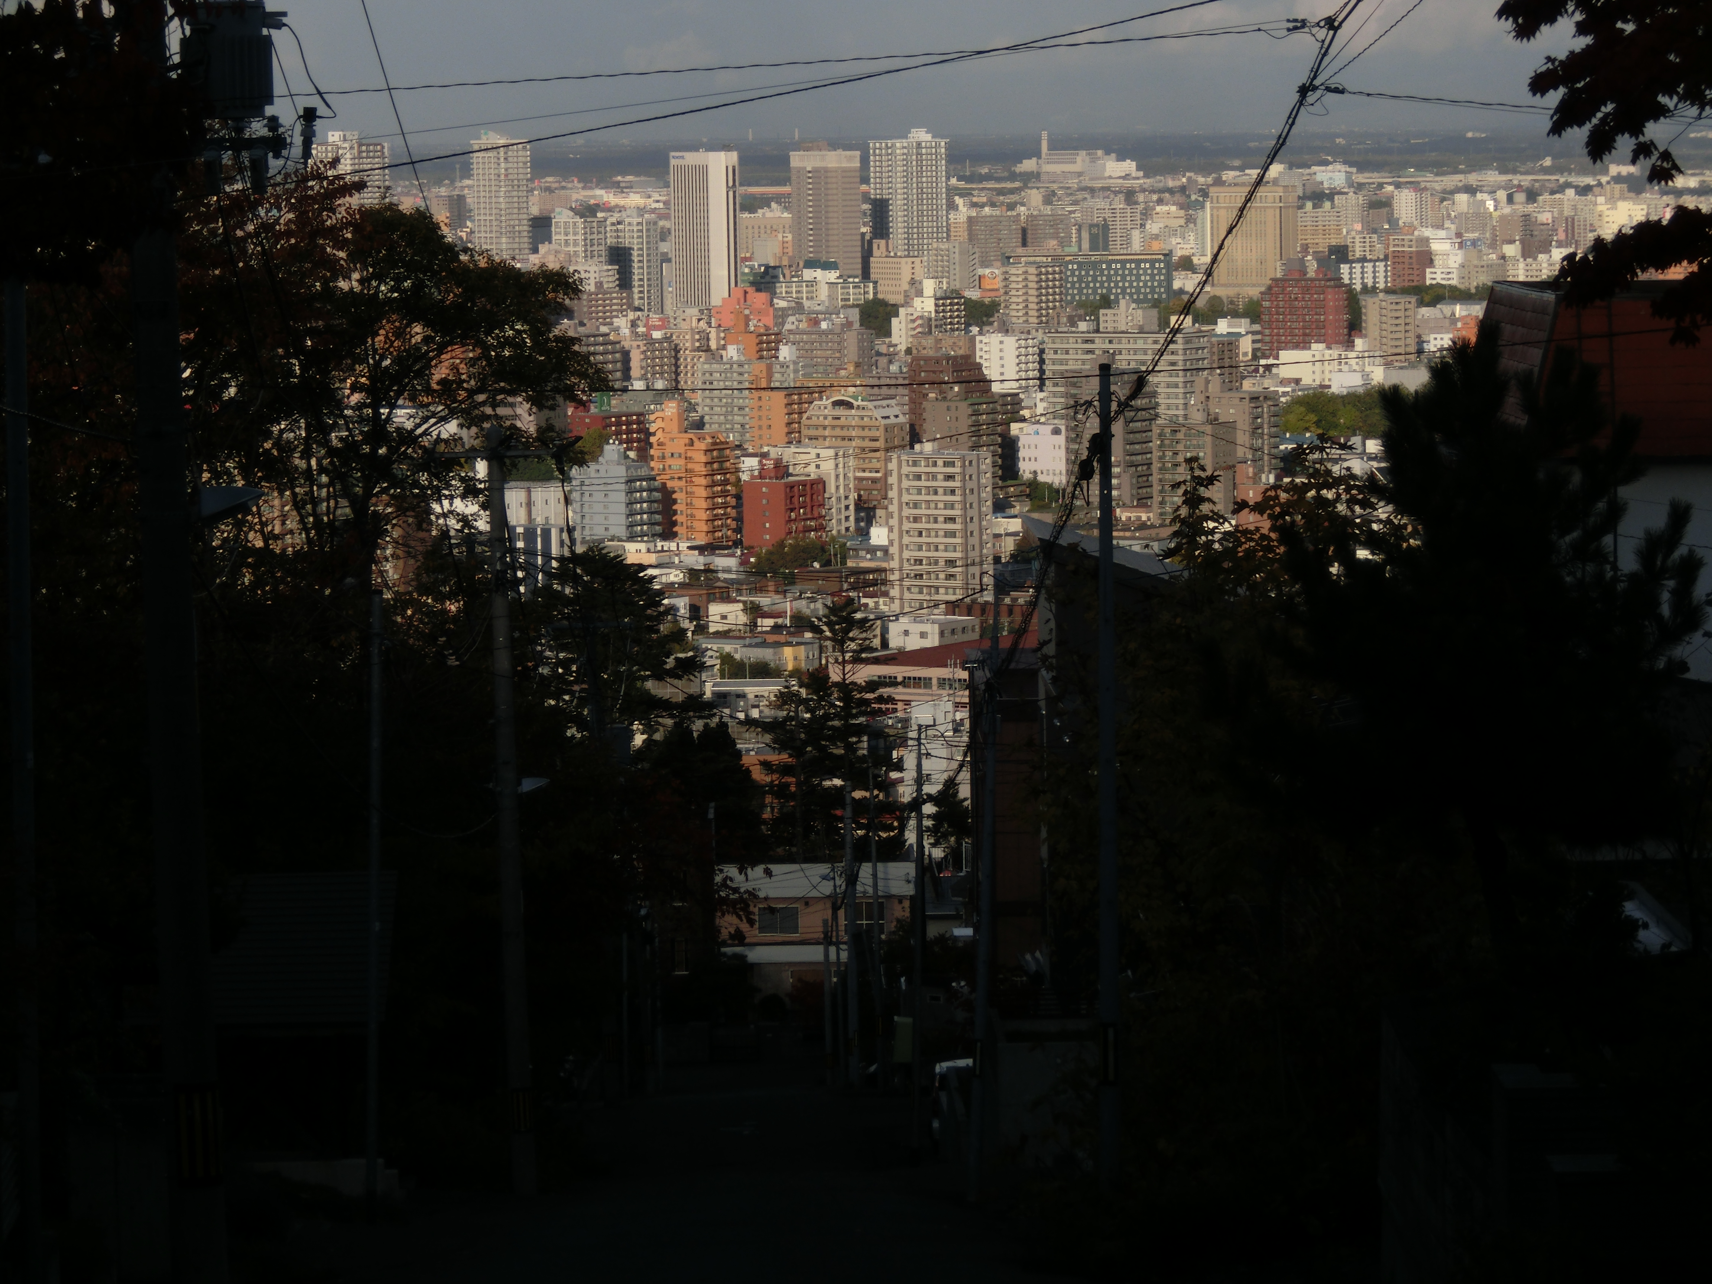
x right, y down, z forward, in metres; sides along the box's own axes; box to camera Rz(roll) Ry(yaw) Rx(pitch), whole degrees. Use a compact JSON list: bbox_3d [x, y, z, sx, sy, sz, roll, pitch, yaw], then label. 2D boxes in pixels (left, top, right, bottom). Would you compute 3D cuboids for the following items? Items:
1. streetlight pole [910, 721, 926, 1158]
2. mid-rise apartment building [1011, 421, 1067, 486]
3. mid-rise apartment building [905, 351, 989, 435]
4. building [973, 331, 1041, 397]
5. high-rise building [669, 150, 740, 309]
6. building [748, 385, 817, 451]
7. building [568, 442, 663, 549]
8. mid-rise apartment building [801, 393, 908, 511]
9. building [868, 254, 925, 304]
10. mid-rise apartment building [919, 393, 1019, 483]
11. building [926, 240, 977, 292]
[{"bbox_3d":[0.996,4.844,97.683,0.190,7.169,0.190,1,5,0],"label":"streetlight pole"},{"bbox_3d":[53.323,-51.602,1690.609,17.800,18.503,13.000,2,6,27],"label":"mid-rise apartment building"},{"bbox_3d":[27.561,-61.499,1694.615,13.164,39.202,26.932,2,6,30],"label":"mid-rise apartment building"},{"bbox_3d":[53.149,-97.296,2130.140,15.500,22.227,17.000,2,6,28],"label":"building"},{"bbox_3d":[-73.327,-197.093,2987.040,29.220,86.812,16.708,1,6,22],"label":"high-rise building"},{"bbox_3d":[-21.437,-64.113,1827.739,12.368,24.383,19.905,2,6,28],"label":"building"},{"bbox_3d":[-59.241,-37.017,1510.612,14.800,25.991,19.000,2,6,26],"label":"building"},{"bbox_3d":[0.278,-49.364,1608.307,24.039,30.580,14.235,2,6,28],"label":"mid-rise apartment building"},{"bbox_3d":[23.470,-195.371,3288.160,28.500,27.873,19.000,0,5,8],"label":"building"},{"bbox_3d":[30.779,-52.577,1631.862,14.049,25.974,28.251,2,6,28],"label":"mid-rise apartment building"},{"bbox_3d":[51.111,-185.892,3124.016,16.186,39.362,19.146,2,6,30],"label":"building"}]

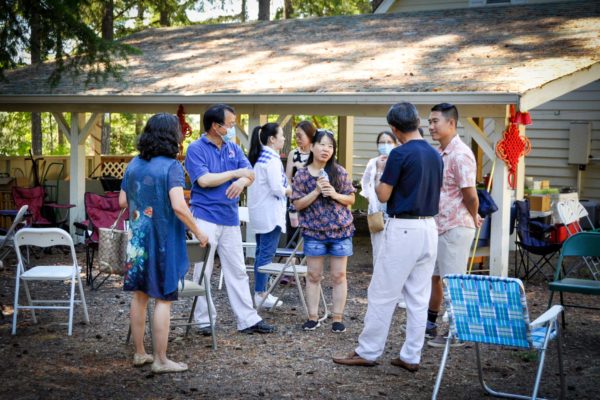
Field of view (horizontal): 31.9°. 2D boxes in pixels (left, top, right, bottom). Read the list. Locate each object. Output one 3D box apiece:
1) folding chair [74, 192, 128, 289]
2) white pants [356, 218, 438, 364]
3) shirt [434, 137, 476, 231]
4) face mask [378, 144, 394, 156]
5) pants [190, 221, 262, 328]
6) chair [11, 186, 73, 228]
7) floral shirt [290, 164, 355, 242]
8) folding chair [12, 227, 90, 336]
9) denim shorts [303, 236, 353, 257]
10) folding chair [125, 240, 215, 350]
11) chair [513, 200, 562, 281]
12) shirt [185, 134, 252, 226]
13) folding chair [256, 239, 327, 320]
[{"bbox_3d":[-1.780,0.360,9.930,0.800,0.900,0.600,-1,5,-18],"label":"folding chair"},{"bbox_3d":[0.630,0.595,6.750,0.440,0.960,0.420,-2,5,-34],"label":"white pants"},{"bbox_3d":[1.080,-0.110,7.480,0.320,0.700,0.480,-3,5,-35],"label":"shirt"},{"bbox_3d":[0.767,-0.437,9.273,0.145,0.105,0.080,1,4,5],"label":"face mask"},{"bbox_3d":[-0.535,0.530,7.720,0.480,0.890,0.360,-2,5,-25],"label":"pants"},{"bbox_3d":[-2.880,0.250,11.800,0.780,0.880,0.600,-3,6,-38],"label":"chair"},{"bbox_3d":[0.185,0.020,8.266,0.480,0.580,0.320,2,5,11],"label":"floral shirt"},{"bbox_3d":[-1.894,0.592,8.002,0.455,0.785,0.490,1,4,5],"label":"folding chair"},{"bbox_3d":[0.220,0.329,8.320,0.370,0.250,0.260,1,4,5],"label":"denim shorts"},{"bbox_3d":[-0.910,0.659,7.495,0.470,0.760,0.520,-2,5,-33],"label":"folding chair"},{"bbox_3d":[2.524,0.404,11.041,0.520,0.820,0.600,2,5,20],"label":"chair"},{"bbox_3d":[-0.595,-0.142,7.670,0.500,0.690,0.320,-2,5,-25],"label":"shirt"},{"bbox_3d":[-0.080,0.565,8.510,0.500,0.770,0.460,2,5,19],"label":"folding chair"}]

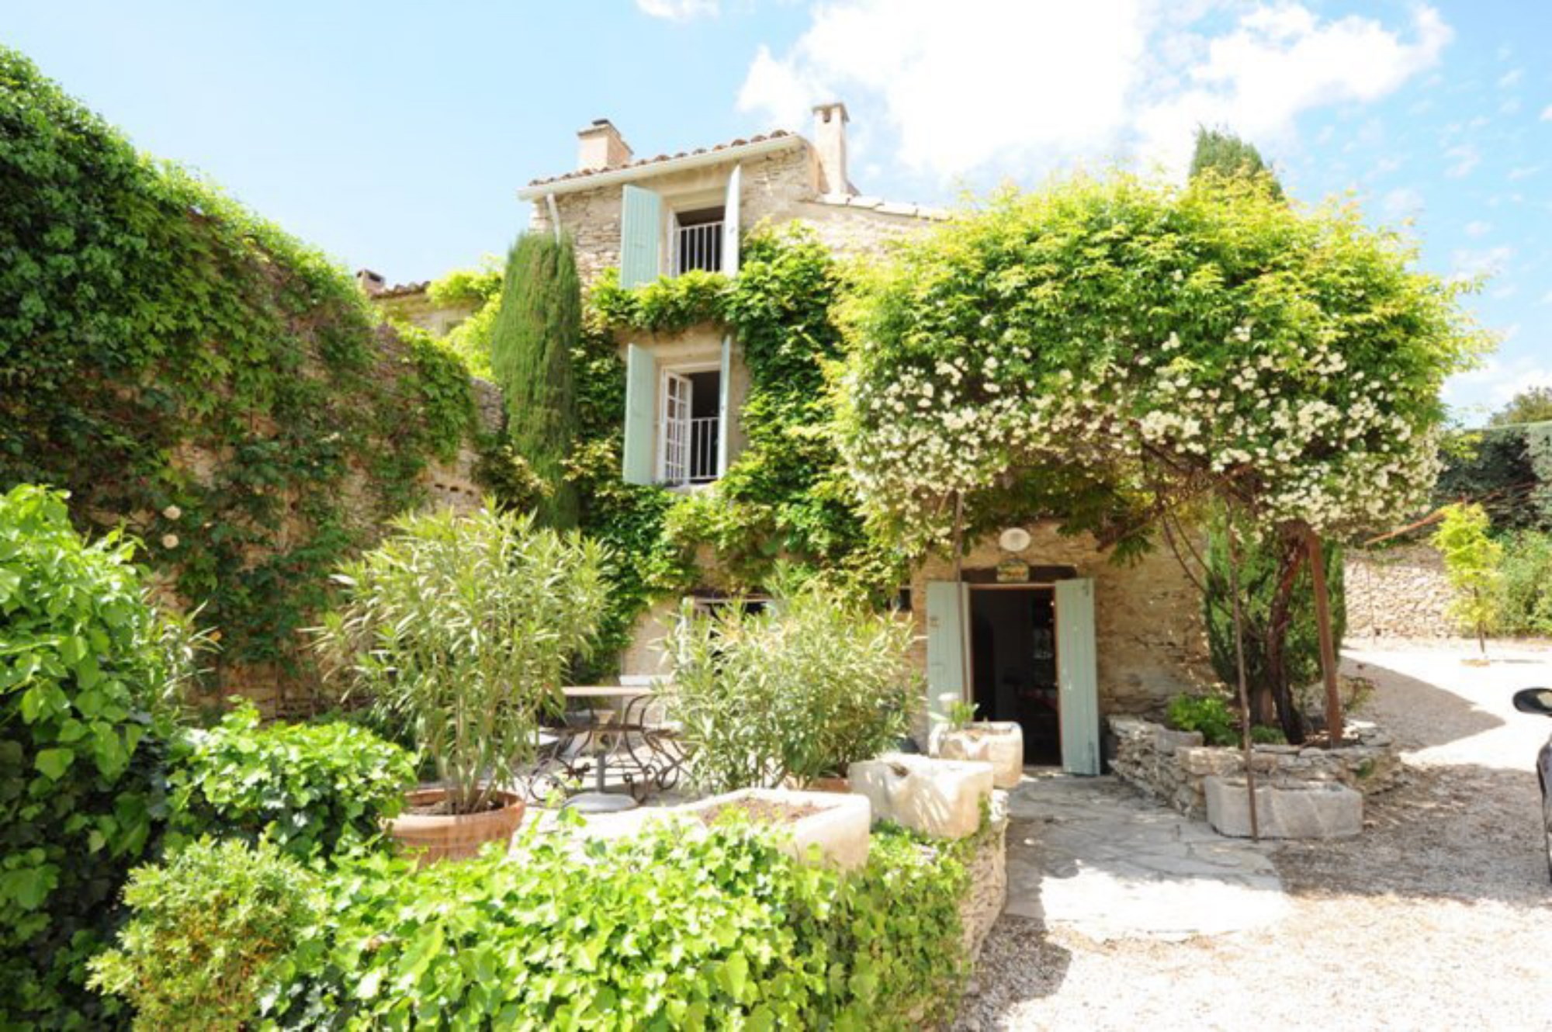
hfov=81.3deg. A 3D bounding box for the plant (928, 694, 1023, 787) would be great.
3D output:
[{"bbox_3d":[2.074,2.318,9.275,0.830,0.780,0.650,-2,-8,20],"label":"plant"}]

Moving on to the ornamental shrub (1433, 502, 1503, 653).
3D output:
[{"bbox_3d":[12.742,1.114,16.612,1.050,2.750,1.050,0,-8,0],"label":"ornamental shrub"}]

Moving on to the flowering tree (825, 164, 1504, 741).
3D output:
[{"bbox_3d":[3.353,-0.380,8.582,5.300,5.100,3.600,-1,-8,12],"label":"flowering tree"}]

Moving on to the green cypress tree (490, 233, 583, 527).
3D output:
[{"bbox_3d":[-3.054,-0.534,11.363,1.050,6.373,1.050,1,-7,0],"label":"green cypress tree"}]

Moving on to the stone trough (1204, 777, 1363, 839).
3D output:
[{"bbox_3d":[4.104,2.345,7.356,1.070,0.380,0.450,1,-8,-2],"label":"stone trough"}]

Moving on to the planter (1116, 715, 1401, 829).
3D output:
[{"bbox_3d":[4.783,2.402,8.863,2.300,0.620,2.200,0,-8,6],"label":"planter"}]

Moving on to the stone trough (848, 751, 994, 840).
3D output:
[{"bbox_3d":[0.770,1.483,4.846,0.640,0.330,0.480,-5,-9,36],"label":"stone trough"}]

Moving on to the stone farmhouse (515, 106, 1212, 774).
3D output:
[{"bbox_3d":[1.473,-0.988,15.007,9.300,9.000,6.500,-2,-8,20],"label":"stone farmhouse"}]

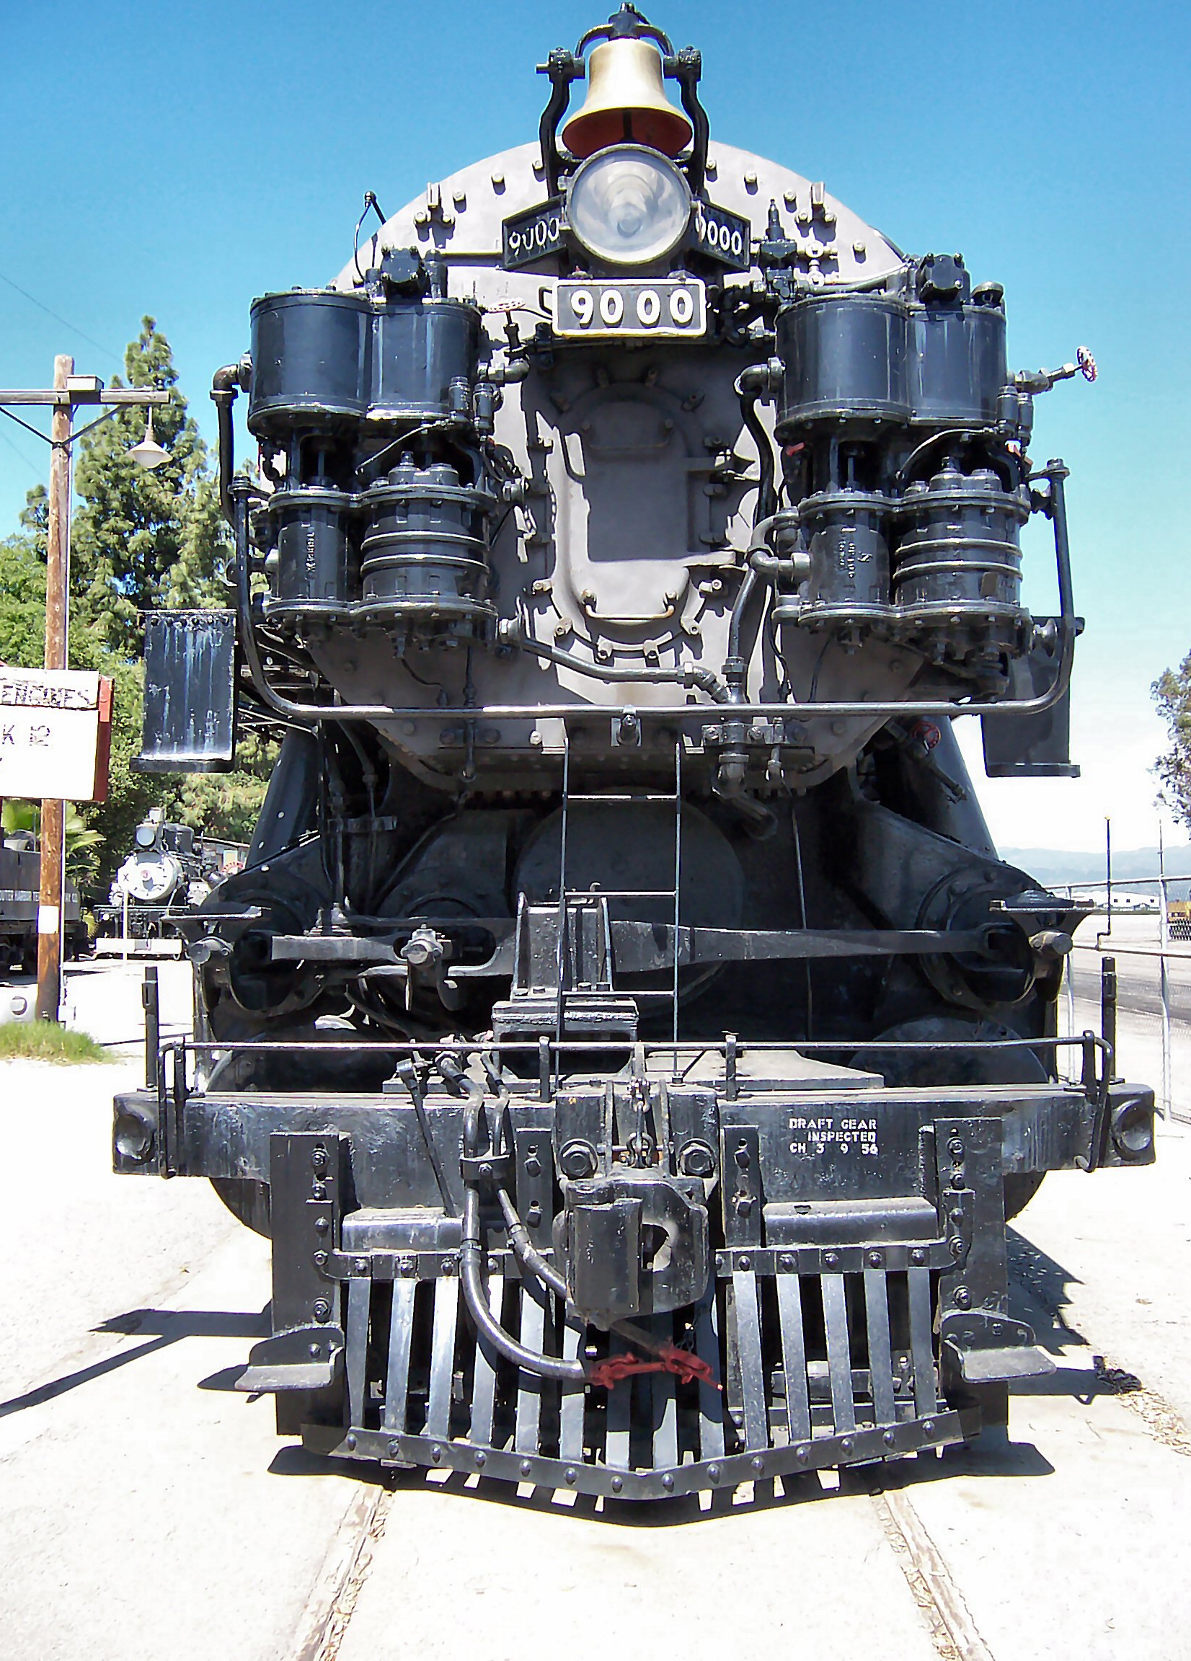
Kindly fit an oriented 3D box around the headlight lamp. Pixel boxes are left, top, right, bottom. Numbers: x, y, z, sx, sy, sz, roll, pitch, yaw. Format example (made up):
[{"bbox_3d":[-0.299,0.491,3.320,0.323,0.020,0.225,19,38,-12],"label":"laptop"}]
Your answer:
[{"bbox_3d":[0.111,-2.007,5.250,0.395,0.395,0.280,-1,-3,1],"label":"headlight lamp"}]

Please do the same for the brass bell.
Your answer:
[{"bbox_3d":[0.106,-2.490,5.336,0.438,0.300,0.438,-1,-3,1],"label":"brass bell"}]

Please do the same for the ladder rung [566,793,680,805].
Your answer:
[{"bbox_3d":[0.089,-0.105,5.272,0.375,0.020,0.020,-1,-3,1],"label":"ladder rung"}]

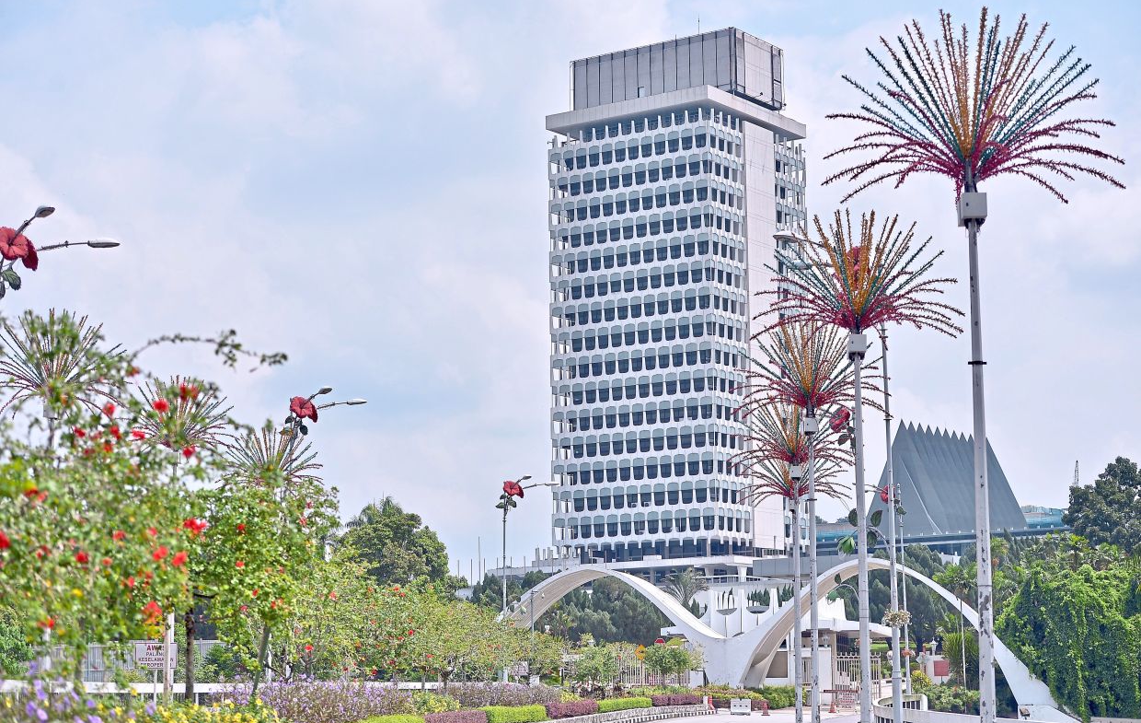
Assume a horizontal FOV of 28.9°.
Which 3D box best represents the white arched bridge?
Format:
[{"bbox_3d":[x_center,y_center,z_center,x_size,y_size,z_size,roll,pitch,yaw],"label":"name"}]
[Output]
[{"bbox_3d":[12.428,20.346,162.965,47.500,11.100,3.800,-5,-10,28],"label":"white arched bridge"}]

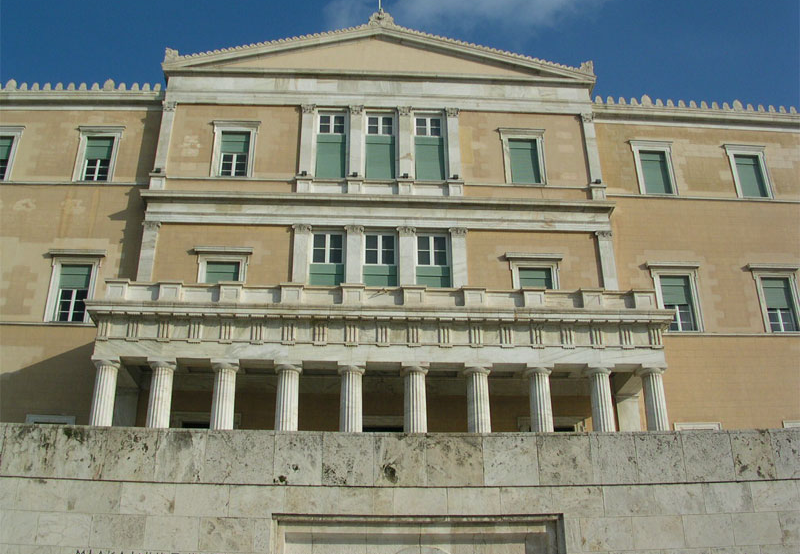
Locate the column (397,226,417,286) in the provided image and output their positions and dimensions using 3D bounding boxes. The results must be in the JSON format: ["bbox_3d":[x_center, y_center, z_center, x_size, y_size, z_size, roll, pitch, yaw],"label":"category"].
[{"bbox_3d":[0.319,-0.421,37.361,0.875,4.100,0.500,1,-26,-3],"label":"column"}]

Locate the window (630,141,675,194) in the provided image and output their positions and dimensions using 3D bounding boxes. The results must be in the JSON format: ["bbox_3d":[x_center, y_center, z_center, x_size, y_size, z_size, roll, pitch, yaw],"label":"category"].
[{"bbox_3d":[12.620,-5.323,42.558,2.103,3.182,0.350,1,-27,-3],"label":"window"}]

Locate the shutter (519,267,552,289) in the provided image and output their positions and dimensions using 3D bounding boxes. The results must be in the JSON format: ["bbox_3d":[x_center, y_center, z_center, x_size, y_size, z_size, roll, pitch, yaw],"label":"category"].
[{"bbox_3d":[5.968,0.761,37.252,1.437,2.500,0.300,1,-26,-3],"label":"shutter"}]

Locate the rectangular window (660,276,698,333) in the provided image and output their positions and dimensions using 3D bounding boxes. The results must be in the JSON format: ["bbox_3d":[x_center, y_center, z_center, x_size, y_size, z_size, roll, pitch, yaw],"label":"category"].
[{"bbox_3d":[12.446,1.209,38.147,1.425,2.805,0.300,1,-26,-3],"label":"rectangular window"}]

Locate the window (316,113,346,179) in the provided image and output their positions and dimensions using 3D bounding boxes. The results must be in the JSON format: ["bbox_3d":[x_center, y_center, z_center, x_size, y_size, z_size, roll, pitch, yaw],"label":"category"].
[{"bbox_3d":[-3.317,-6.271,41.456,1.463,3.837,0.300,1,-27,-3],"label":"window"}]

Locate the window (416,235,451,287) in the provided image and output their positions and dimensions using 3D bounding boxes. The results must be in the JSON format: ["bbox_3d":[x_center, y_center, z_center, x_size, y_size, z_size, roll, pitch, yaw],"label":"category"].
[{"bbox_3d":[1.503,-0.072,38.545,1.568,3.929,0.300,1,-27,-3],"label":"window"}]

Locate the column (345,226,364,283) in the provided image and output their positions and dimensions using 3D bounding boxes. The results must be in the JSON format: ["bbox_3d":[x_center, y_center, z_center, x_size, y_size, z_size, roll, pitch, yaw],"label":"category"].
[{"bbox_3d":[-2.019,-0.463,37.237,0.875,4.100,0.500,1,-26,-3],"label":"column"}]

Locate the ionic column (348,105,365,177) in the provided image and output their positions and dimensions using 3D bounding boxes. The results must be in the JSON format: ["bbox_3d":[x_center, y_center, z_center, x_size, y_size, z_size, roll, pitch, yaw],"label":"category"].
[{"bbox_3d":[-2.067,-6.396,40.455,0.680,4.000,0.500,1,-26,-3],"label":"ionic column"}]

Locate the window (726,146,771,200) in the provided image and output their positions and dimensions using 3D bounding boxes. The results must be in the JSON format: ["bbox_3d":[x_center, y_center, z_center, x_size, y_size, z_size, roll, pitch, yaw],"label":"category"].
[{"bbox_3d":[17.155,-5.122,41.913,2.050,2.950,0.350,1,-26,-3],"label":"window"}]

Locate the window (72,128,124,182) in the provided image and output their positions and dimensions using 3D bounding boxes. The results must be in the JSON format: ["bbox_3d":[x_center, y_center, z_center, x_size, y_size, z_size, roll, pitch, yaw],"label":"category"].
[{"bbox_3d":[-13.991,-5.708,39.840,2.278,3.043,0.400,1,-26,-3],"label":"window"}]

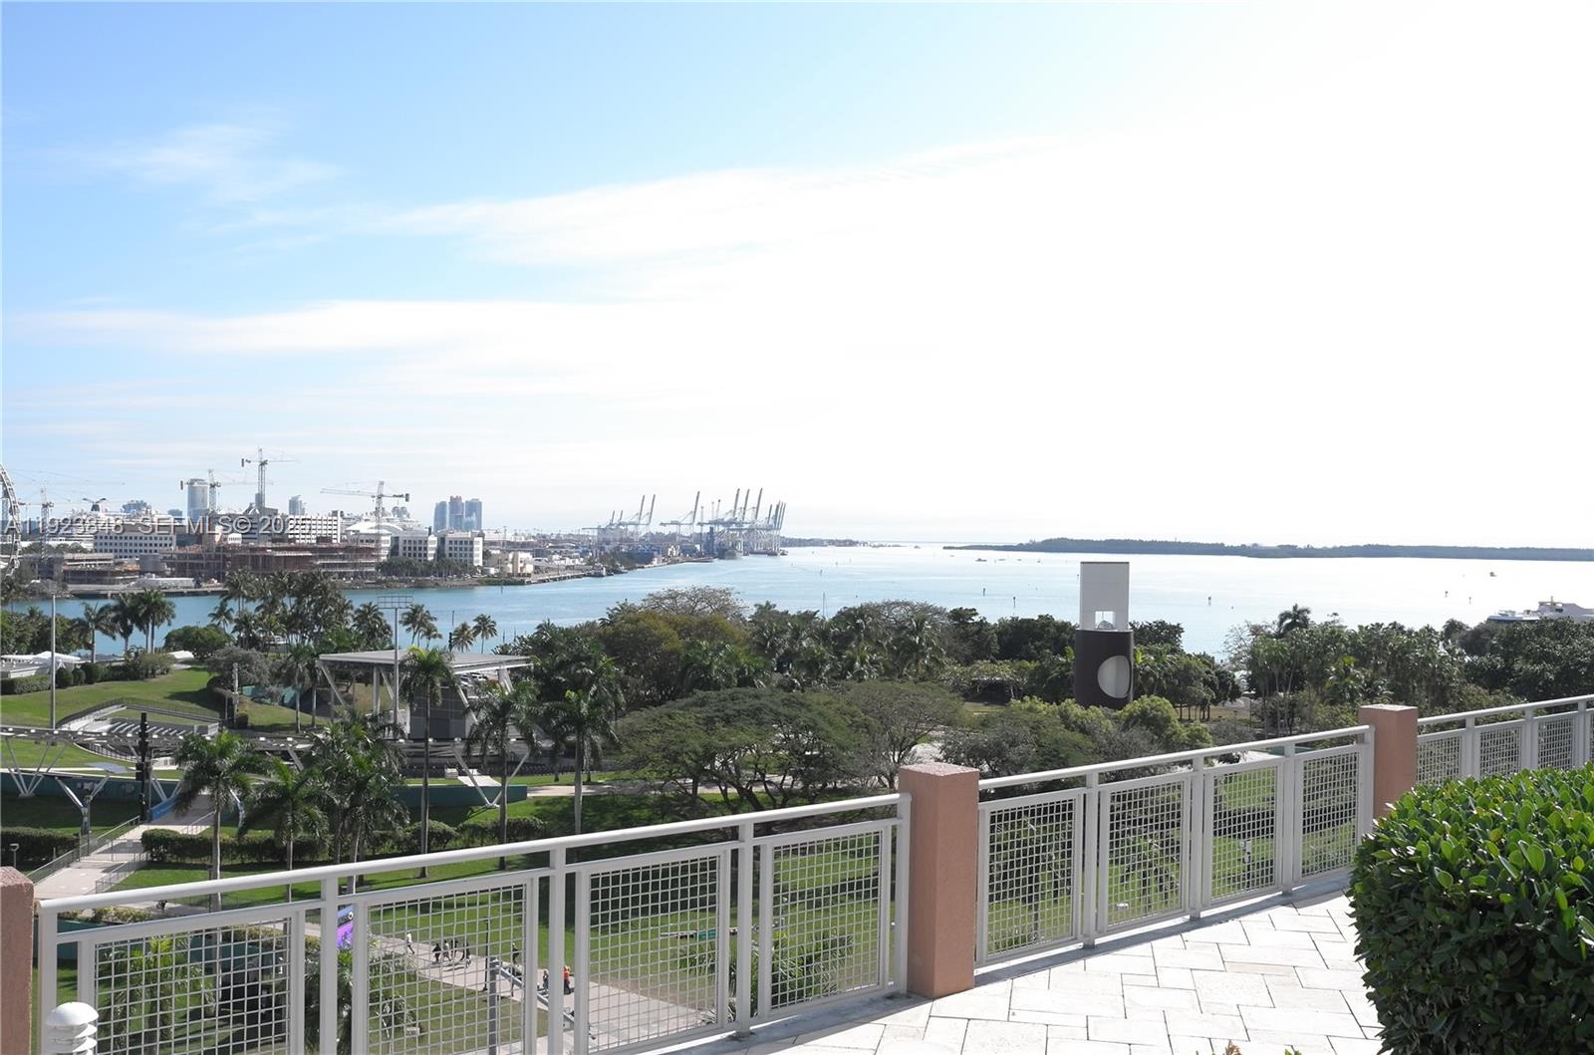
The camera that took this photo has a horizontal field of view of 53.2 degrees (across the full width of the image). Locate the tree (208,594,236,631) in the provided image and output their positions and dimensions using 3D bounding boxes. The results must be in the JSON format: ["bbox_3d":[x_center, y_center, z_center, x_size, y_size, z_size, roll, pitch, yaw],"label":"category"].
[{"bbox_3d":[-132.965,23.858,367.959,6.627,16.583,6.627,1,0,0],"label":"tree"}]

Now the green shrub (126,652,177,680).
[{"bbox_3d":[-113.890,24.232,280.000,5.500,4.800,8.500,1,0,0],"label":"green shrub"}]

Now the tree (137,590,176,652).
[{"bbox_3d":[-141.370,22.590,349.950,8.000,17.210,8.000,1,0,0],"label":"tree"}]

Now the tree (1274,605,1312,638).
[{"bbox_3d":[106.100,25.620,339.950,7.400,18.220,7.400,1,0,0],"label":"tree"}]

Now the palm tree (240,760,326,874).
[{"bbox_3d":[-35.257,24.089,108.958,5.974,16.756,5.974,1,0,0],"label":"palm tree"}]

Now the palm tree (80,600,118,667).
[{"bbox_3d":[-147.139,23.248,334.962,8.000,15.006,8.000,1,0,0],"label":"palm tree"}]

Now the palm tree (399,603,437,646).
[{"bbox_3d":[-90.540,25.330,379.960,8.800,14.340,8.800,1,0,0],"label":"palm tree"}]

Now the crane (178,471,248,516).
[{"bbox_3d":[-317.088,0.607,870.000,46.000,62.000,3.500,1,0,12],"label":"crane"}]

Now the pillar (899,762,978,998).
[{"bbox_3d":[0.745,1.883,8.527,0.305,1.170,0.305,1,0,-43],"label":"pillar"}]

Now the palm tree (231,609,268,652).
[{"bbox_3d":[-115.403,24.666,334.962,7.869,15.217,7.869,1,0,0],"label":"palm tree"}]

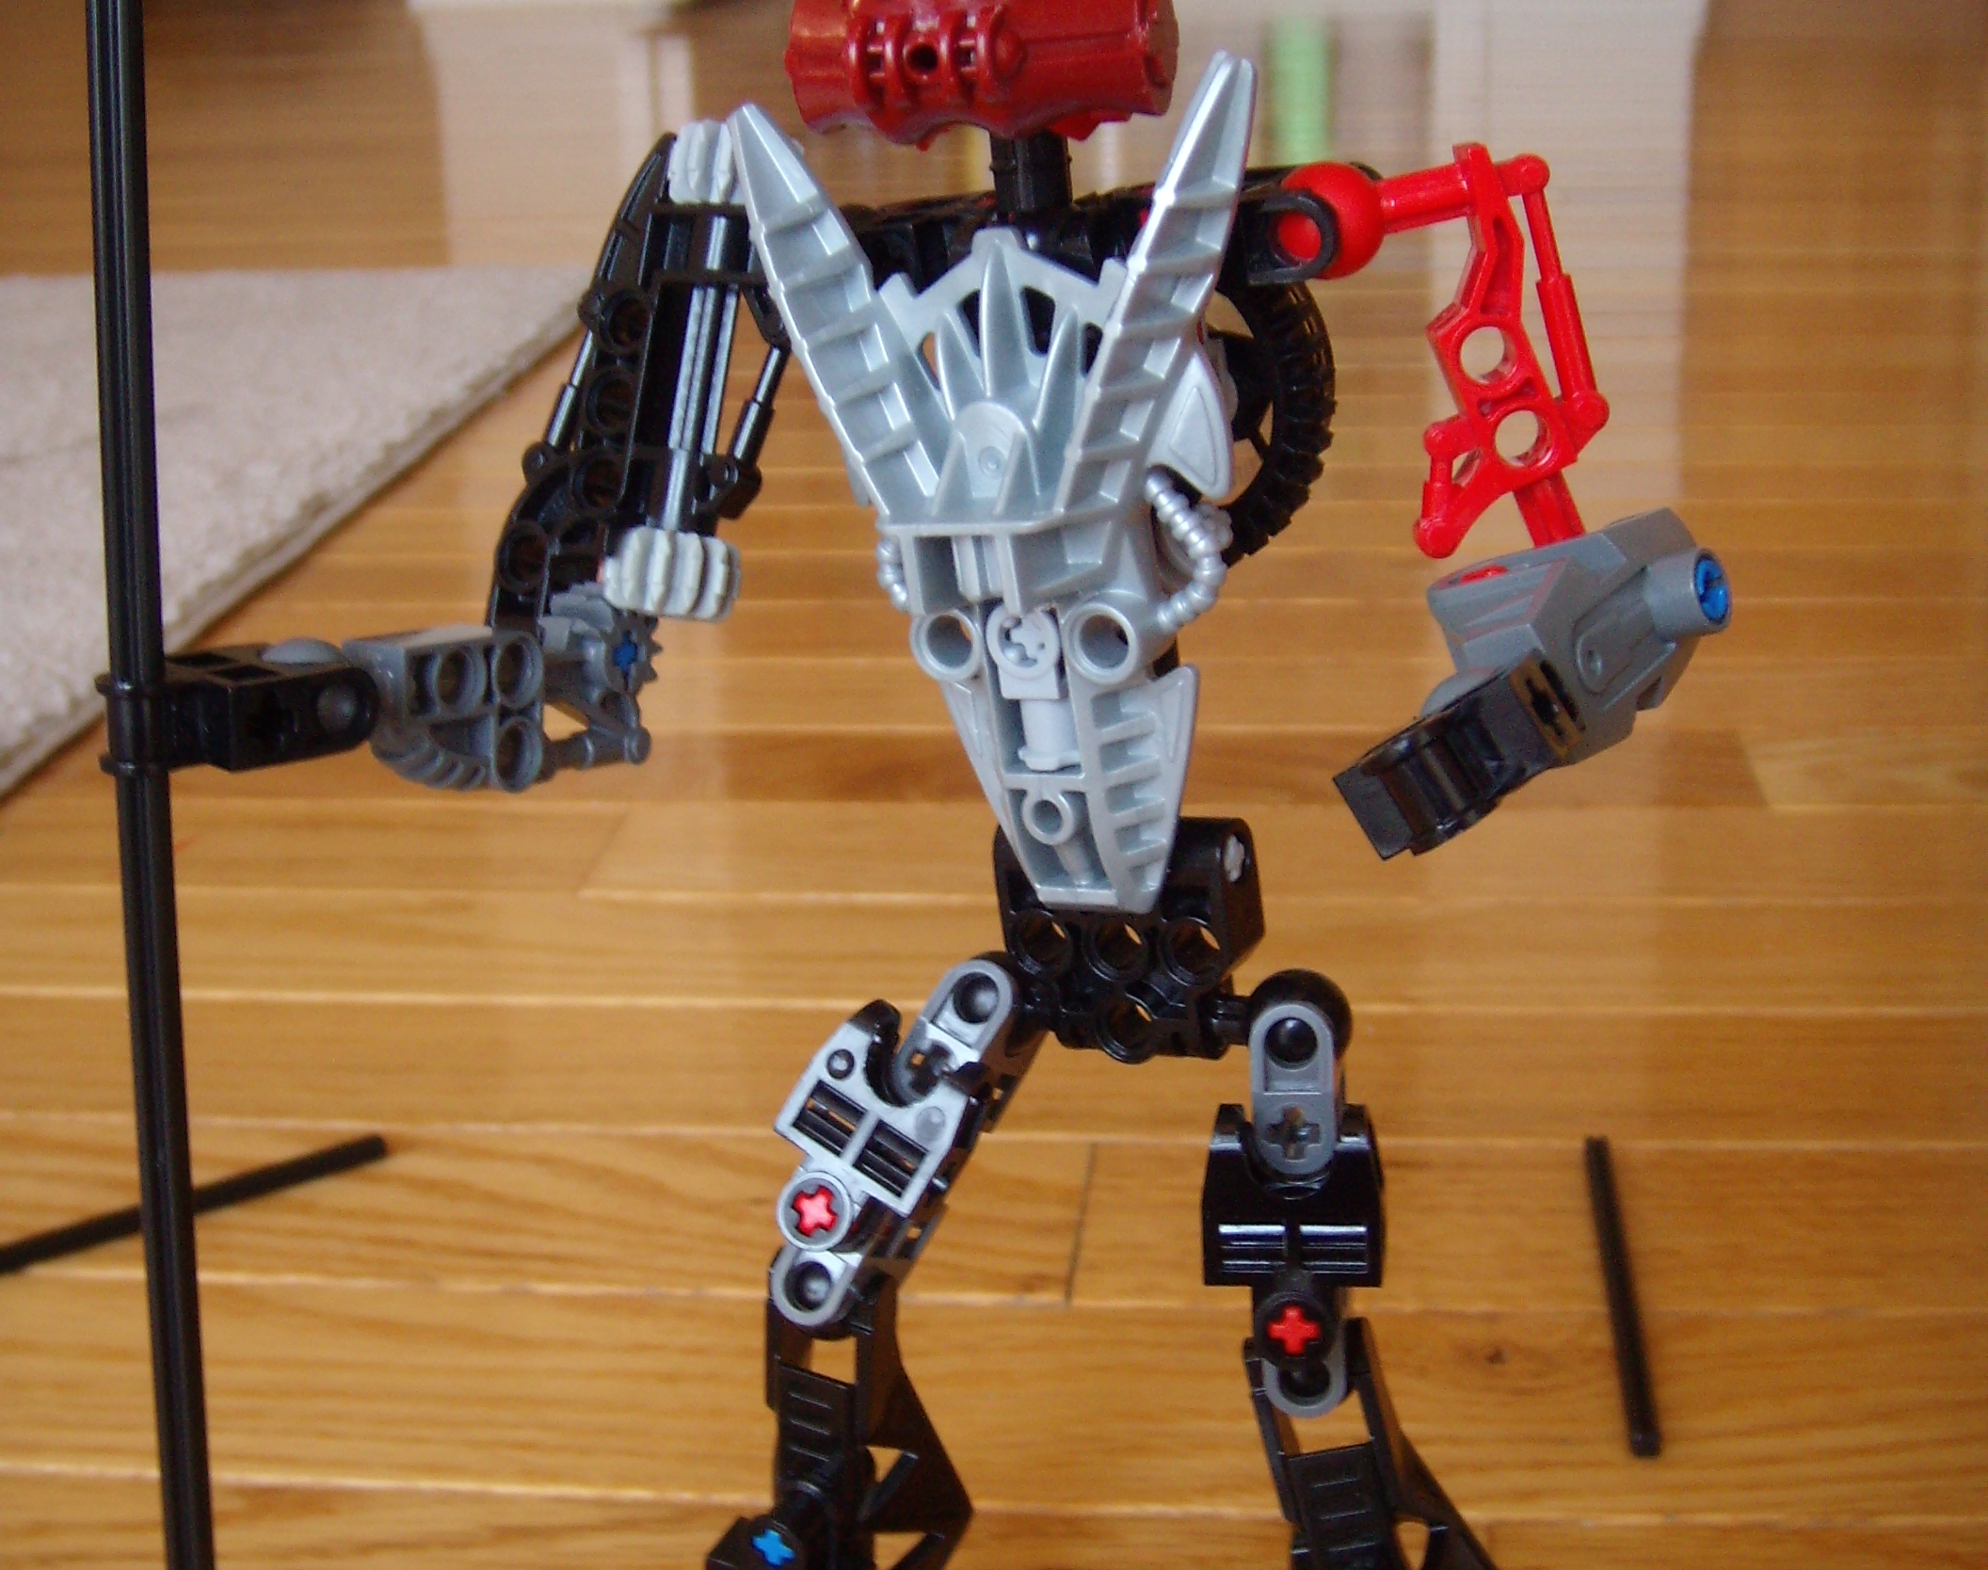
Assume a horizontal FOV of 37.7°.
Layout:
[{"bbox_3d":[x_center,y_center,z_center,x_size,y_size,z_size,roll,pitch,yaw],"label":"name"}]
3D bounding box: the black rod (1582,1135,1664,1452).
[{"bbox_3d":[0.095,0.075,0.442,0.005,0.005,0.096,0,19,7],"label":"black rod"}]

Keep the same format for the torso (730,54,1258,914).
[{"bbox_3d":[0.005,-0.024,0.265,0.048,0.079,0.028,0,18,21],"label":"torso"}]

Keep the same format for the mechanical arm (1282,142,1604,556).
[{"bbox_3d":[0.039,-0.037,0.252,0.029,0.038,0.018,3,20,14],"label":"mechanical arm"}]

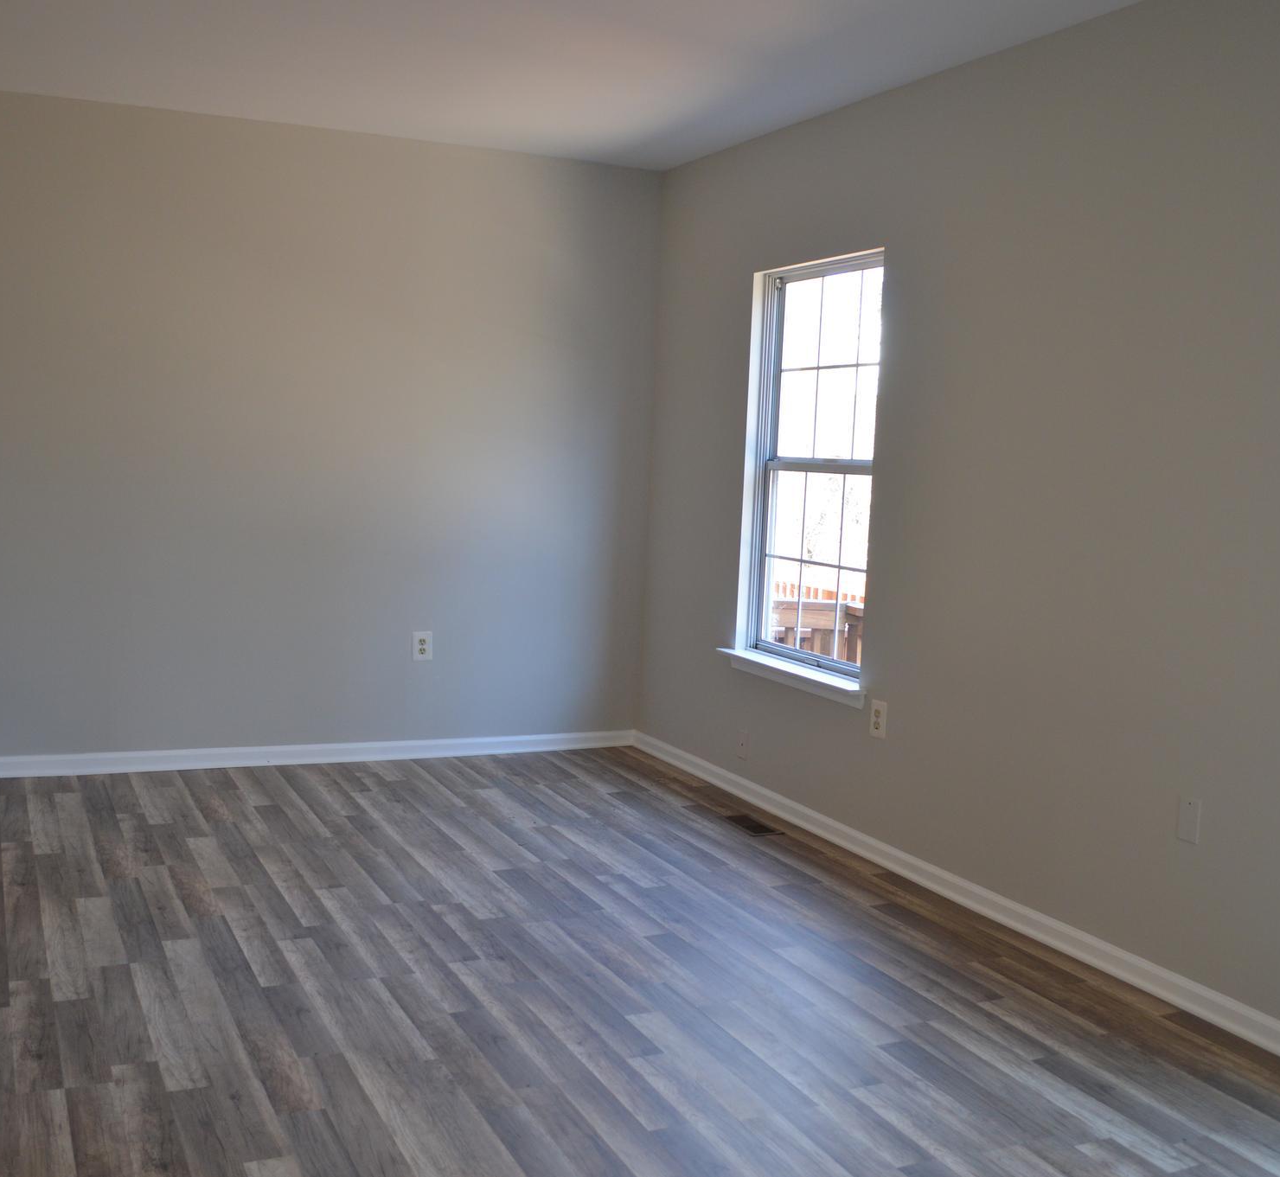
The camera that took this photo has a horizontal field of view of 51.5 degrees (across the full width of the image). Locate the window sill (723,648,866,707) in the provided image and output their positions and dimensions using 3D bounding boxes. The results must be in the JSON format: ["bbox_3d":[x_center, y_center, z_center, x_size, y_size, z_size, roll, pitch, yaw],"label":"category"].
[{"bbox_3d":[0.539,0.311,4.601,0.120,0.070,0.950,0,6,-26],"label":"window sill"}]

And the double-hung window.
[{"bbox_3d":[0.619,-0.419,4.595,0.120,1.390,0.800,0,6,-26],"label":"double-hung window"}]

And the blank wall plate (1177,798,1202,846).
[{"bbox_3d":[1.284,0.543,3.107,0.007,0.108,0.067,0,6,-26],"label":"blank wall plate"}]

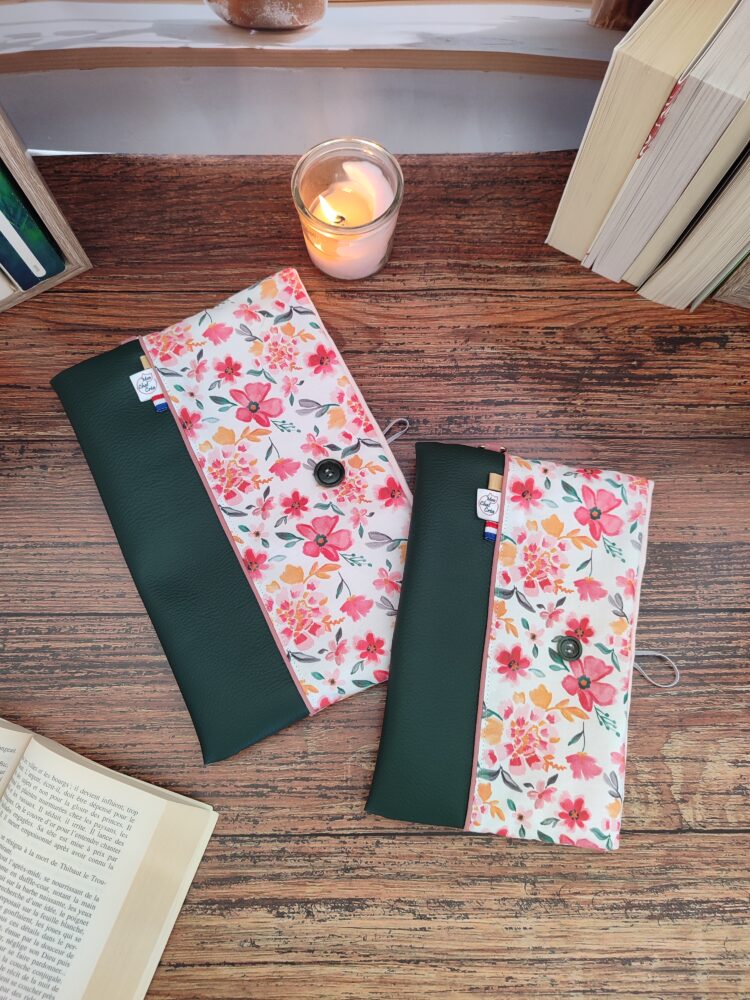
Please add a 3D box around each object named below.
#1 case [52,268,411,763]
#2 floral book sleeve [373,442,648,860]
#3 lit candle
[{"bbox_3d":[-0.081,0.000,0.492,0.191,0.020,0.291,-25,78,-6],"label":"case"},{"bbox_3d":[0.091,0.088,0.468,0.161,0.022,0.237,9,77,-1],"label":"floral book sleeve"},{"bbox_3d":[-0.018,-0.203,0.516,0.074,0.066,0.074,0,77,-1],"label":"lit candle"}]

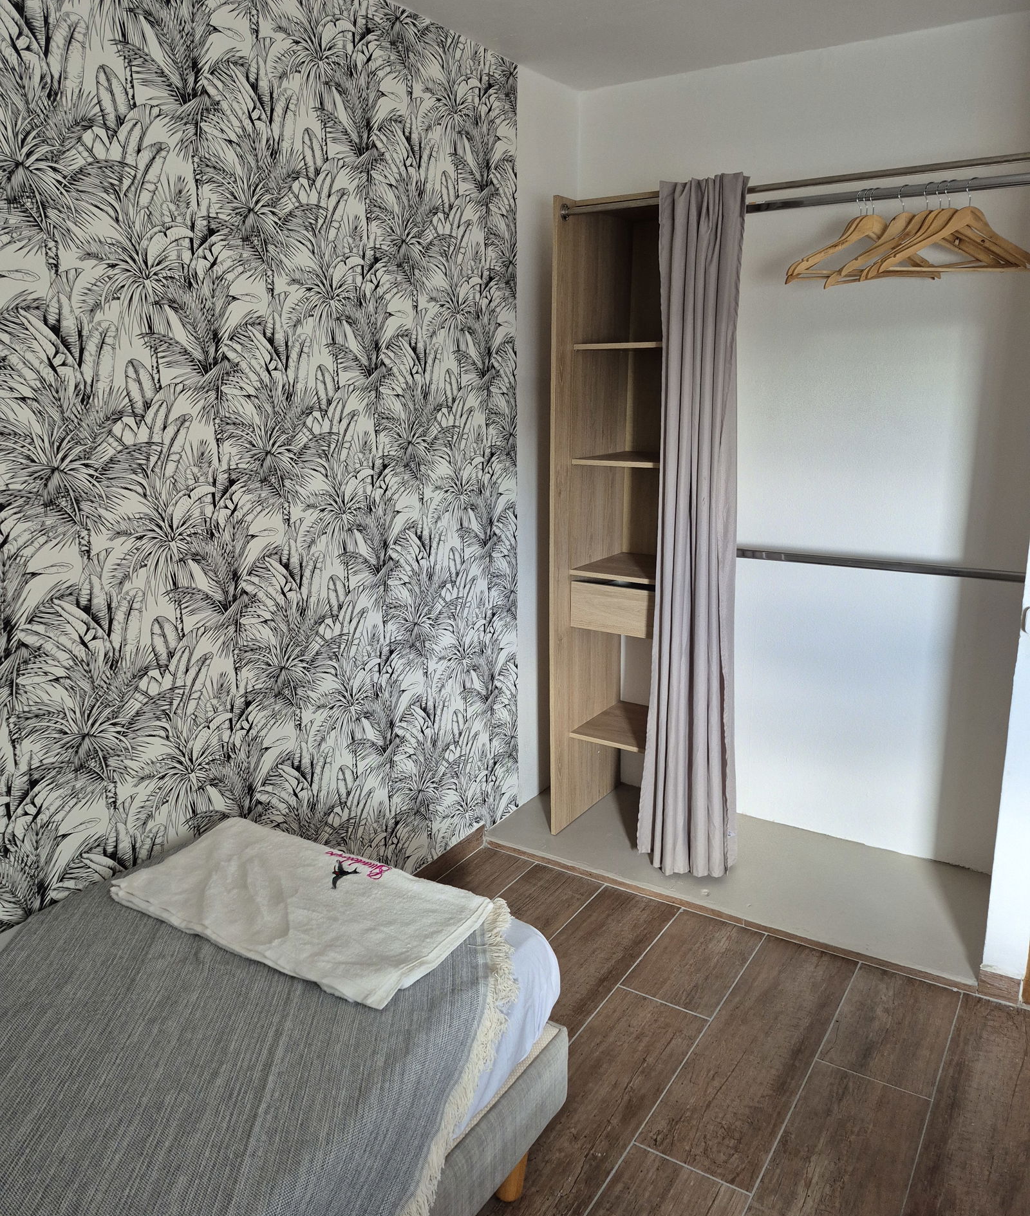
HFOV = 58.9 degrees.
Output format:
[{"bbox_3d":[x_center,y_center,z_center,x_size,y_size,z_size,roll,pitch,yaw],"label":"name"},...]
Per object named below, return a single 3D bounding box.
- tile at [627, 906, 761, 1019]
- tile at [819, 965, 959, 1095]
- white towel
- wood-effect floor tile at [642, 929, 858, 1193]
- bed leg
[{"bbox_3d":[0.508,0.991,2.567,0.257,0.010,0.443,8,16,32],"label":"tile"},{"bbox_3d":[0.947,1.052,2.295,0.257,0.010,0.439,8,16,32],"label":"tile"},{"bbox_3d":[-0.446,0.589,1.866,0.735,0.042,0.345,8,15,30],"label":"white towel"},{"bbox_3d":[0.604,1.066,2.244,0.257,0.010,0.897,8,16,32],"label":"wood-effect floor tile"},{"bbox_3d":[-0.011,1.094,1.805,0.070,0.145,0.070,0,13,0],"label":"bed leg"}]

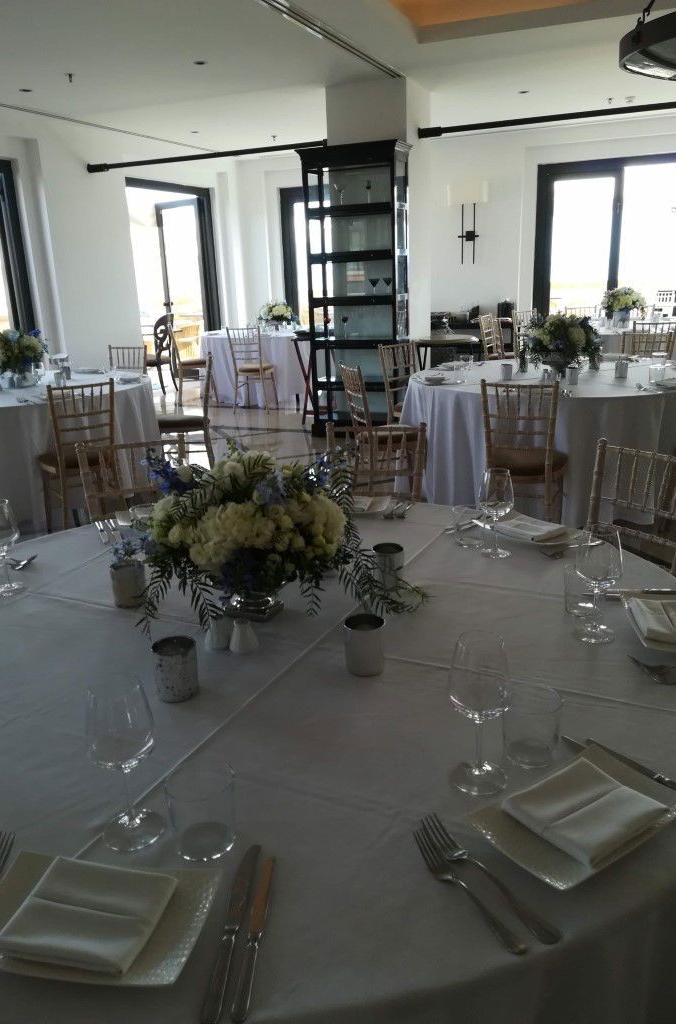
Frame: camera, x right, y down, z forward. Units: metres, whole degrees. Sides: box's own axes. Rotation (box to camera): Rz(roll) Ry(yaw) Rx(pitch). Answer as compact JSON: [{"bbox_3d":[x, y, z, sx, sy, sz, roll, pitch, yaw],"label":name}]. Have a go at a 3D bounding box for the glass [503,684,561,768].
[{"bbox_3d":[0.283,0.316,1.132,0.083,0.094,0.083,6,19,23],"label":"glass"}]

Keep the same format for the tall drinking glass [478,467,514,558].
[{"bbox_3d":[0.394,0.003,1.914,0.085,0.215,0.085,6,19,23],"label":"tall drinking glass"}]

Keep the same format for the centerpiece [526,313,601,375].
[{"bbox_3d":[1.446,-1.074,4.908,0.475,0.385,0.450,-2,17,0],"label":"centerpiece"}]

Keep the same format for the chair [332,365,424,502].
[{"bbox_3d":[0.265,-0.464,4.745,0.430,0.920,0.410,-7,18,-16],"label":"chair"}]

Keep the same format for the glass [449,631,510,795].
[{"bbox_3d":[0.195,0.276,1.067,0.085,0.217,0.085,6,19,23],"label":"glass"}]

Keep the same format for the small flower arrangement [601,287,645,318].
[{"bbox_3d":[3.190,-2.308,8.580,0.480,0.400,0.460,-2,17,0],"label":"small flower arrangement"}]

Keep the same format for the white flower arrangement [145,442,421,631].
[{"bbox_3d":[-0.117,0.033,1.623,0.560,0.355,0.440,-2,17,0],"label":"white flower arrangement"}]

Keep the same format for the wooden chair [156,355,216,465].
[{"bbox_3d":[-1.078,-0.657,5.550,0.440,0.920,0.400,-5,18,-9],"label":"wooden chair"}]

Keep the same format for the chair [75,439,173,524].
[{"bbox_3d":[-0.659,0.214,2.721,0.400,0.900,0.430,-8,18,-18],"label":"chair"}]

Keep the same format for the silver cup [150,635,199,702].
[{"bbox_3d":[-0.281,0.272,1.332,0.072,0.089,0.072,-2,17,0],"label":"silver cup"}]

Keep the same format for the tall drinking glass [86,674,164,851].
[{"bbox_3d":[-0.271,0.317,0.976,0.084,0.212,0.084,-2,17,0],"label":"tall drinking glass"}]

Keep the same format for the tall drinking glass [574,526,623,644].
[{"bbox_3d":[0.496,0.137,1.466,0.084,0.217,0.084,6,19,23],"label":"tall drinking glass"}]

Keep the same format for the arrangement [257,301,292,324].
[{"bbox_3d":[-0.768,-2.383,9.409,0.420,0.350,0.400,-2,17,0],"label":"arrangement"}]

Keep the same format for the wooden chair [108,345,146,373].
[{"bbox_3d":[-1.810,-0.898,6.388,0.410,0.920,0.430,5,19,22],"label":"wooden chair"}]

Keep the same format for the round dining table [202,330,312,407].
[{"bbox_3d":[-0.742,-1.823,9.414,1.780,0.750,1.780,-2,18,1],"label":"round dining table"}]

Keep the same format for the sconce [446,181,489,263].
[{"bbox_3d":[1.669,-3.714,9.897,0.523,1.009,0.160,5,19,22],"label":"sconce"}]

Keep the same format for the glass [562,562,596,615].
[{"bbox_3d":[0.508,0.161,1.584,0.084,0.090,0.084,-2,17,0],"label":"glass"}]

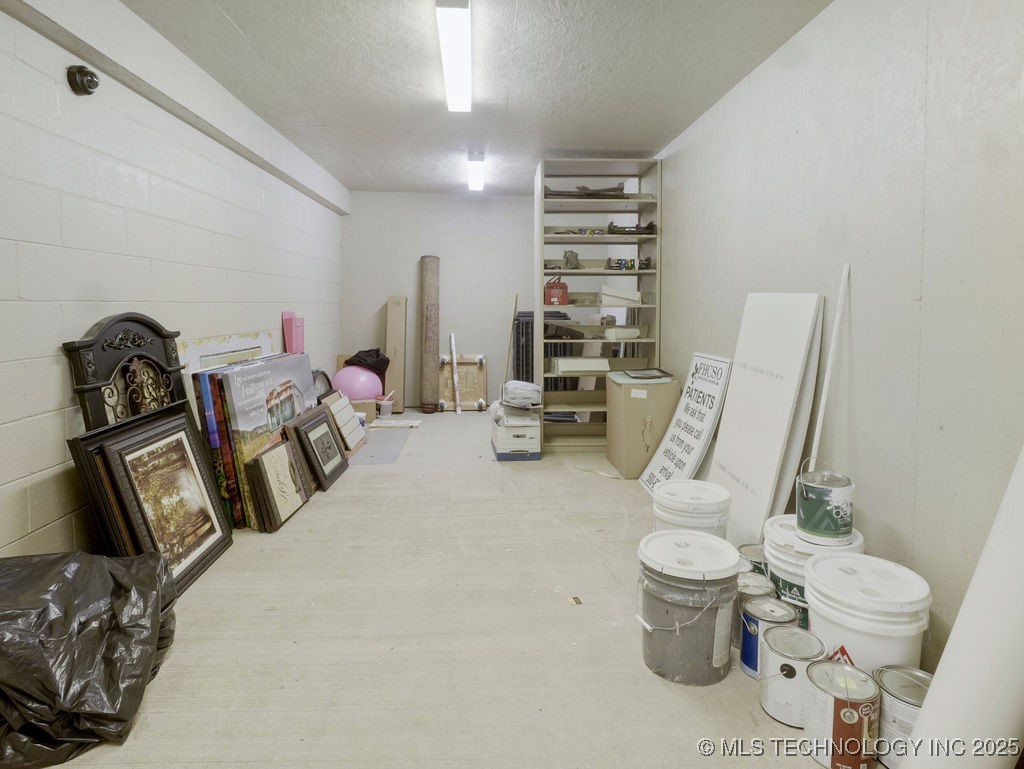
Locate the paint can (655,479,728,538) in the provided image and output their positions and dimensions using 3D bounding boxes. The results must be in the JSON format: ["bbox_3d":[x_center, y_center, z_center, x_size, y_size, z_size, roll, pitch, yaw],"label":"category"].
[{"bbox_3d":[0.755,0.634,2.250,0.310,0.365,0.310,0,6,0],"label":"paint can"}]

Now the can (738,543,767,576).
[{"bbox_3d":[0.993,0.760,2.130,0.165,0.195,0.165,0,8,0],"label":"can"}]

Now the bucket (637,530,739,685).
[{"bbox_3d":[0.570,0.725,1.753,0.313,0.378,0.313,0,8,0],"label":"bucket"}]

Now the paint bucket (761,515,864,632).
[{"bbox_3d":[1.060,0.696,1.875,0.310,0.360,0.310,0,6,0],"label":"paint bucket"}]

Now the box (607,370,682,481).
[{"bbox_3d":[0.923,0.279,3.810,0.378,0.635,0.510,0,8,-3],"label":"box"}]

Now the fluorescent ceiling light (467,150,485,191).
[{"bbox_3d":[-0.330,-1.956,4.930,0.137,0.085,1.150,0,8,-3],"label":"fluorescent ceiling light"}]

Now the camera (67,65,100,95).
[{"bbox_3d":[-1.675,-1.190,2.085,0.085,0.115,0.115,0,8,-3],"label":"camera"}]

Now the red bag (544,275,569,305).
[{"bbox_3d":[0.349,-0.737,4.130,0.175,0.235,0.110,0,7,-3],"label":"red bag"}]

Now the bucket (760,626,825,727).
[{"bbox_3d":[0.820,0.830,1.540,0.170,0.190,0.170,0,6,0],"label":"bucket"}]

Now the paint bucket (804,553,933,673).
[{"bbox_3d":[1.040,0.740,1.570,0.310,0.360,0.310,0,6,0],"label":"paint bucket"}]

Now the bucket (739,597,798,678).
[{"bbox_3d":[0.831,0.823,1.729,0.163,0.193,0.163,0,8,0],"label":"bucket"}]

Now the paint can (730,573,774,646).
[{"bbox_3d":[0.815,0.782,1.840,0.168,0.192,0.168,0,6,0],"label":"paint can"}]

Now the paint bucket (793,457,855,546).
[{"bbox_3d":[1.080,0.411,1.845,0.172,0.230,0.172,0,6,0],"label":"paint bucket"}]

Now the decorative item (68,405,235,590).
[{"bbox_3d":[-1.495,0.487,2.330,0.100,0.700,0.690,-18,9,0],"label":"decorative item"}]

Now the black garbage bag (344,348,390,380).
[{"bbox_3d":[-1.530,-0.190,5.650,0.480,0.360,0.380,0,8,-3],"label":"black garbage bag"}]

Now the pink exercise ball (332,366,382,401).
[{"bbox_3d":[-1.591,0.041,5.450,0.530,0.500,0.530,0,7,-3],"label":"pink exercise ball"}]

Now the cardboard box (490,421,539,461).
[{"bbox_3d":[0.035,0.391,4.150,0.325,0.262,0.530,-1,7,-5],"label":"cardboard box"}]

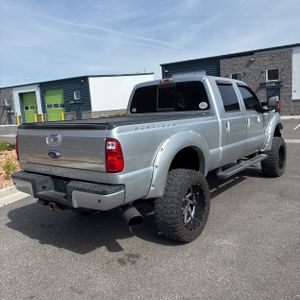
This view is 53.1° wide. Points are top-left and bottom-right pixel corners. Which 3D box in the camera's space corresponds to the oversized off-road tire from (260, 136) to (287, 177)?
[{"bbox_3d":[2.878,0.167,6.940,0.335,0.925,0.925,2,9,38],"label":"oversized off-road tire"}]

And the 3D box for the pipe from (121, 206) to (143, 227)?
[{"bbox_3d":[-0.188,0.687,3.292,0.150,0.150,0.250,-6,26,-22],"label":"pipe"}]

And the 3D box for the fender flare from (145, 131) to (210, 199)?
[{"bbox_3d":[0.422,0.127,3.617,0.150,0.680,1.420,2,9,38],"label":"fender flare"}]

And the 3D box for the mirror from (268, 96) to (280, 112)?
[{"bbox_3d":[2.327,-0.846,5.634,0.250,0.320,0.160,2,9,38],"label":"mirror"}]

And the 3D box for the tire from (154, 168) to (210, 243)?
[{"bbox_3d":[0.440,0.708,3.858,0.335,0.925,0.925,2,9,38],"label":"tire"}]

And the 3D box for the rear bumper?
[{"bbox_3d":[-1.067,0.459,3.438,1.980,0.300,0.250,2,9,38],"label":"rear bumper"}]

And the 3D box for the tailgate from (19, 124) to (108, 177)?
[{"bbox_3d":[-1.035,-0.035,3.454,1.580,0.500,0.090,2,9,38],"label":"tailgate"}]

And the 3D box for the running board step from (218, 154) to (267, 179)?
[{"bbox_3d":[1.768,0.271,5.562,0.170,0.090,2.100,2,9,38],"label":"running board step"}]

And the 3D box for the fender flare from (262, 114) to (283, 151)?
[{"bbox_3d":[2.801,-0.442,6.667,0.150,0.760,1.370,2,9,38],"label":"fender flare"}]

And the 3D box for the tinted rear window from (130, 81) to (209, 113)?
[{"bbox_3d":[0.297,-0.874,5.091,1.550,0.450,0.070,2,-3,38],"label":"tinted rear window"}]

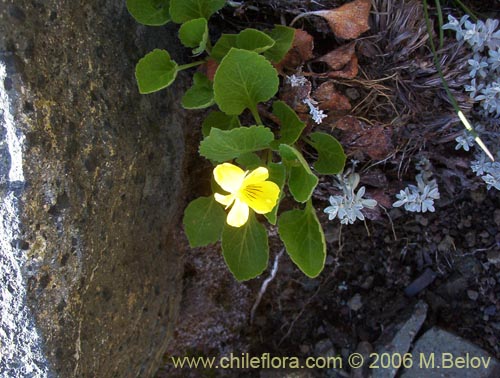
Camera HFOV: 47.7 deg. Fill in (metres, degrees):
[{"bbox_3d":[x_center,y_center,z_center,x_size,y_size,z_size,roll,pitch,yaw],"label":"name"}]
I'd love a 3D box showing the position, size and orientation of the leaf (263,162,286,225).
[{"bbox_3d":[0.009,0.002,0.312,0.023,0.008,0.035,-3,79,-13],"label":"leaf"}]

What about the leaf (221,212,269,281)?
[{"bbox_3d":[-0.003,0.036,0.370,0.031,0.010,0.047,11,96,-1],"label":"leaf"}]

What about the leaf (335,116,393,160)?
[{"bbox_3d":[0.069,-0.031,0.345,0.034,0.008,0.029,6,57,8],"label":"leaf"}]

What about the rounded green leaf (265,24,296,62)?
[{"bbox_3d":[0.017,-0.089,0.347,0.021,0.008,0.026,32,69,-1],"label":"rounded green leaf"}]

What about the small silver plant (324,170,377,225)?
[{"bbox_3d":[0.060,0.005,0.335,0.030,0.022,0.030,-5,57,-3],"label":"small silver plant"}]

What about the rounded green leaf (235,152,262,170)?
[{"bbox_3d":[-0.002,-0.012,0.320,0.018,0.008,0.023,0,72,0],"label":"rounded green leaf"}]

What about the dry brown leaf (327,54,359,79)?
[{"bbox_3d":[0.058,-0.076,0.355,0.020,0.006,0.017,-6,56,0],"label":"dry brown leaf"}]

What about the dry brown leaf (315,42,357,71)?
[{"bbox_3d":[0.061,-0.095,0.405,0.032,0.015,0.022,-18,71,-10],"label":"dry brown leaf"}]

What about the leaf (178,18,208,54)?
[{"bbox_3d":[-0.034,-0.092,0.340,0.018,0.008,0.022,11,80,11],"label":"leaf"}]

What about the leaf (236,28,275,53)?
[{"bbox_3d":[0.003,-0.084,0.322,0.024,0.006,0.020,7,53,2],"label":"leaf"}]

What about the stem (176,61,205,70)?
[{"bbox_3d":[-0.036,-0.074,0.338,0.018,0.002,0.002,-18,85,-6],"label":"stem"}]

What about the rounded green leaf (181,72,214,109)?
[{"bbox_3d":[-0.034,-0.065,0.375,0.030,0.012,0.025,-32,68,-22],"label":"rounded green leaf"}]

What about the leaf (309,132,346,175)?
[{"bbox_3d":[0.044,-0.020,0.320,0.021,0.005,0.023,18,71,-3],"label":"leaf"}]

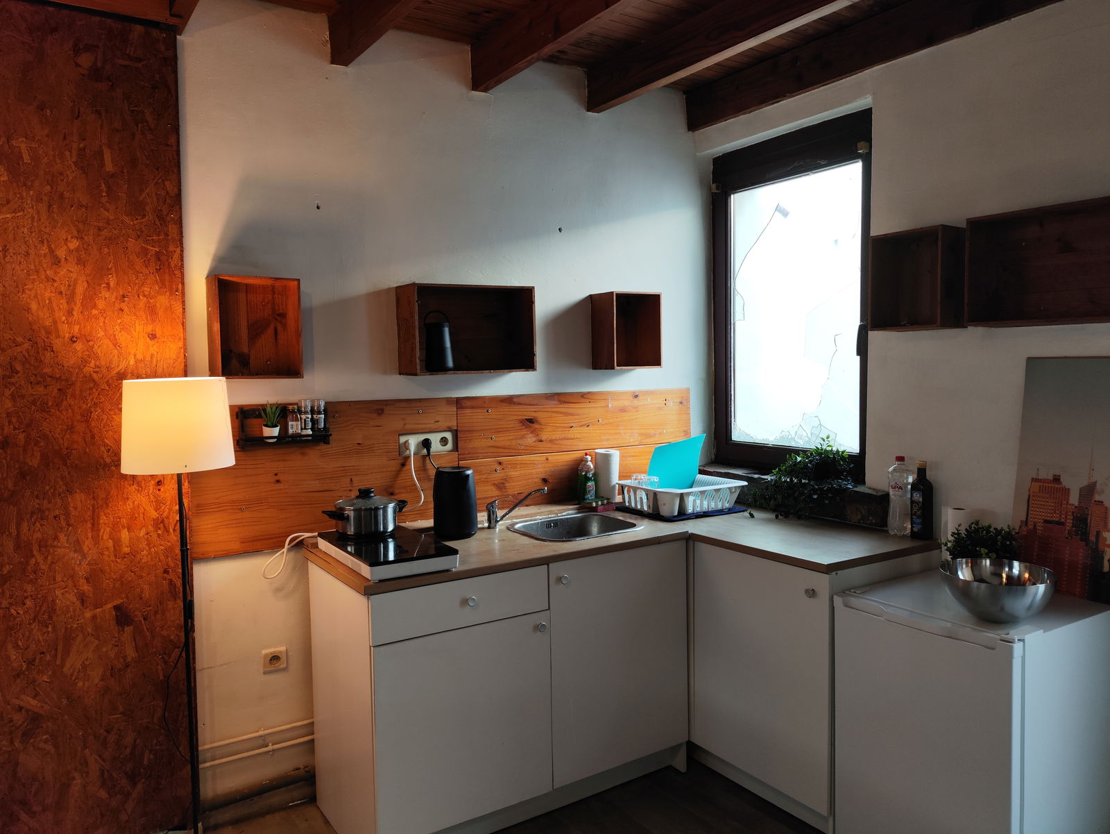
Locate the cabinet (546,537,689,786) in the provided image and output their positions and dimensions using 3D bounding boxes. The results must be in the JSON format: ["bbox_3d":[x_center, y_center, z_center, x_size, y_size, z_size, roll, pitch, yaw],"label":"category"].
[{"bbox_3d":[0.070,0.843,2.944,0.600,0.790,0.600,-3,4,-33],"label":"cabinet"}]

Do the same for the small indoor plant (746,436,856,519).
[{"bbox_3d":[1.032,0.243,3.164,0.261,0.311,0.422,-3,3,-33],"label":"small indoor plant"}]

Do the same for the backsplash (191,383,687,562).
[{"bbox_3d":[-0.263,0.169,3.093,2.206,0.515,0.025,-3,3,-33],"label":"backsplash"}]

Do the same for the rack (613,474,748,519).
[{"bbox_3d":[0.551,0.338,3.296,0.450,0.110,0.335,-3,4,-34],"label":"rack"}]

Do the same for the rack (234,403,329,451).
[{"bbox_3d":[-0.912,0.028,2.601,0.291,0.144,0.082,-3,3,-33],"label":"rack"}]

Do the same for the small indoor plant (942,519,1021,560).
[{"bbox_3d":[1.311,0.426,2.368,0.210,0.205,0.210,-3,4,-33],"label":"small indoor plant"}]

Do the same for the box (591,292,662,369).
[{"bbox_3d":[0.319,-0.377,3.449,0.259,0.330,0.180,-3,4,-33],"label":"box"}]

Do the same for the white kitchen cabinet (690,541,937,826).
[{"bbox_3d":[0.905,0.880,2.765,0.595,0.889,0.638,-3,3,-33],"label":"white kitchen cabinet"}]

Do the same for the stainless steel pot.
[{"bbox_3d":[-0.649,0.318,2.655,0.301,0.151,0.209,-3,3,-37],"label":"stainless steel pot"}]

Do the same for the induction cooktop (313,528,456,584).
[{"bbox_3d":[-0.555,0.432,2.500,0.275,0.058,0.540,-3,4,-33],"label":"induction cooktop"}]

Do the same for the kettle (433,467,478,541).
[{"bbox_3d":[-0.367,0.314,2.825,0.161,0.246,0.166,-1,3,-8],"label":"kettle"}]

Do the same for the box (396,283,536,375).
[{"bbox_3d":[-0.331,-0.326,2.933,0.493,0.325,0.179,-3,3,-33],"label":"box"}]

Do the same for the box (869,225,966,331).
[{"bbox_3d":[1.230,-0.457,2.611,0.168,0.326,0.252,-3,4,-33],"label":"box"}]

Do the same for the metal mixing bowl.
[{"bbox_3d":[1.196,0.480,2.087,0.280,0.130,0.280,-1,3,0],"label":"metal mixing bowl"}]

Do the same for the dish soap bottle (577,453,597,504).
[{"bbox_3d":[0.142,0.268,3.401,0.088,0.223,0.055,-3,4,-33],"label":"dish soap bottle"}]

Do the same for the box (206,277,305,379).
[{"bbox_3d":[-0.976,-0.287,2.504,0.248,0.315,0.191,-3,3,-33],"label":"box"}]

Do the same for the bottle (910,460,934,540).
[{"bbox_3d":[1.275,0.285,2.677,0.057,0.268,0.057,-2,3,-23],"label":"bottle"}]

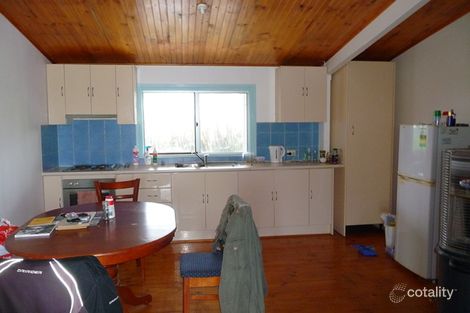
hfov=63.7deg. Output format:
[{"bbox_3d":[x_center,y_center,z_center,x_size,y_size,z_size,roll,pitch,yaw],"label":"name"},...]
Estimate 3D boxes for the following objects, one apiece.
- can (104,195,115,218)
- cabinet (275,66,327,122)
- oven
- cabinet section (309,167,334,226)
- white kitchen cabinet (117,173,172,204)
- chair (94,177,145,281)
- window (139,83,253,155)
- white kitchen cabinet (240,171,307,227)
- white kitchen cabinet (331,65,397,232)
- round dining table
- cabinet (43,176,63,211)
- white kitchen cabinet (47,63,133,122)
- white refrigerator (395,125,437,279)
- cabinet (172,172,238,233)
[{"bbox_3d":[-0.932,0.374,2.808,0.066,0.160,0.066,-1,5,-7],"label":"can"},{"bbox_3d":[0.881,-0.815,5.077,0.604,0.713,0.329,-1,5,-7],"label":"cabinet"},{"bbox_3d":[-1.742,0.538,4.717,0.600,0.595,0.541,-1,5,-7],"label":"oven"},{"bbox_3d":[1.075,0.513,5.116,0.318,0.760,0.561,-1,5,-7],"label":"cabinet section"},{"bbox_3d":[-1.115,0.538,4.821,0.650,0.735,0.580,-1,5,-7],"label":"white kitchen cabinet"},{"bbox_3d":[-1.204,0.676,3.866,0.440,0.870,0.480,-2,5,-18],"label":"chair"},{"bbox_3d":[-0.491,-0.484,5.120,1.560,0.945,0.100,-1,5,-7],"label":"window"},{"bbox_3d":[0.461,0.506,5.005,0.908,0.738,0.571,-1,5,-7],"label":"white kitchen cabinet"},{"bbox_3d":[1.669,-0.107,5.049,0.610,2.166,0.610,-1,5,-7],"label":"white kitchen cabinet"},{"bbox_3d":[-0.938,0.837,2.703,1.090,0.755,1.450,-2,5,-12],"label":"round dining table"},{"bbox_3d":[-2.138,0.558,4.695,0.205,0.735,0.580,-1,5,-7],"label":"cabinet"},{"bbox_3d":[-1.761,-0.760,4.751,1.010,0.713,0.329,-1,5,-7],"label":"white kitchen cabinet"},{"bbox_3d":[1.998,0.401,3.681,0.590,1.408,0.545,-1,5,-7],"label":"white refrigerator"},{"bbox_3d":[-0.391,0.523,4.910,0.810,0.735,0.580,-1,5,-7],"label":"cabinet"}]

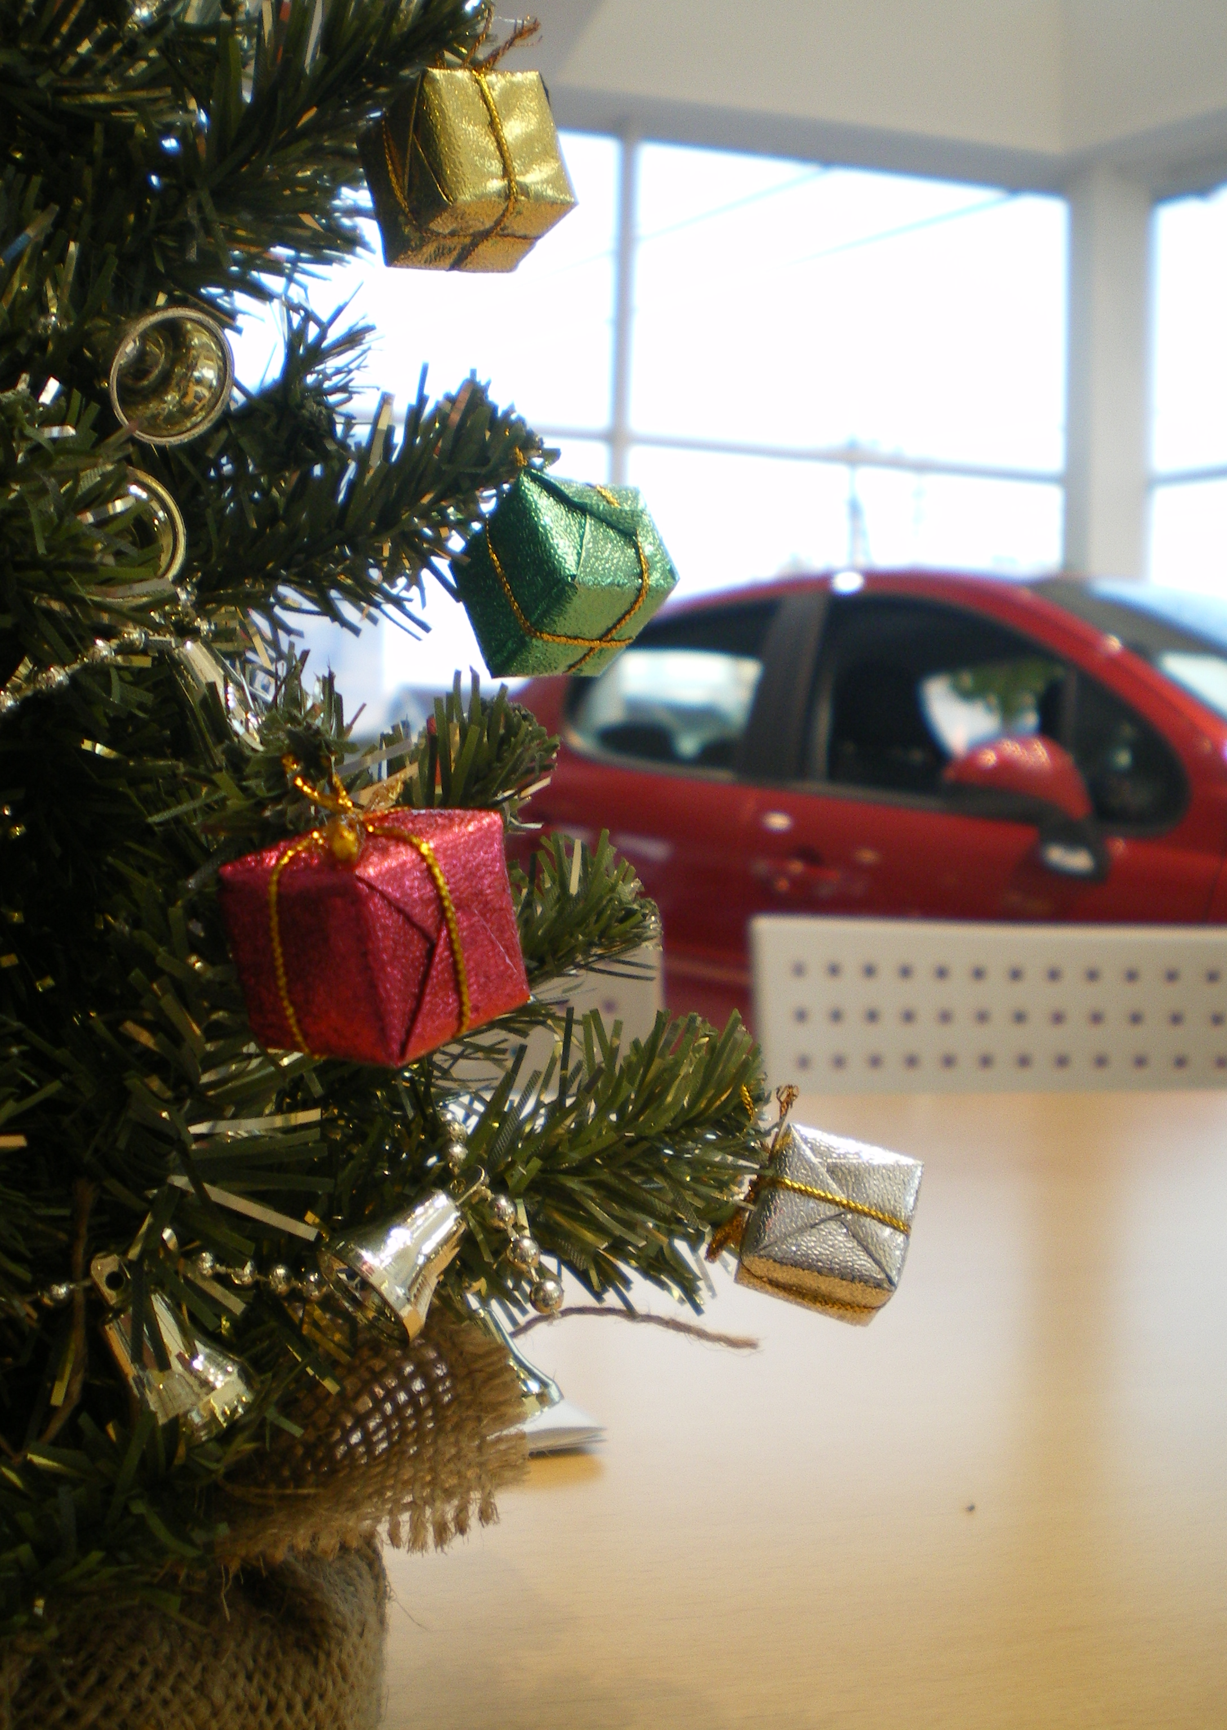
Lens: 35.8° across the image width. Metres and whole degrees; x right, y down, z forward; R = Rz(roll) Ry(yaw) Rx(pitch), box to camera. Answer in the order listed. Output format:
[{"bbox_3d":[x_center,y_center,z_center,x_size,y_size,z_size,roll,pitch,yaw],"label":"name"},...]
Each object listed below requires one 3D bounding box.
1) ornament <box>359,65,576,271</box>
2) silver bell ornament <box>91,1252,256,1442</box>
[{"bbox_3d":[-0.026,-0.125,0.343,0.026,0.025,0.025,-11,-4,-33],"label":"ornament"},{"bbox_3d":[-0.081,0.085,0.335,0.024,0.030,0.024,-32,2,0],"label":"silver bell ornament"}]

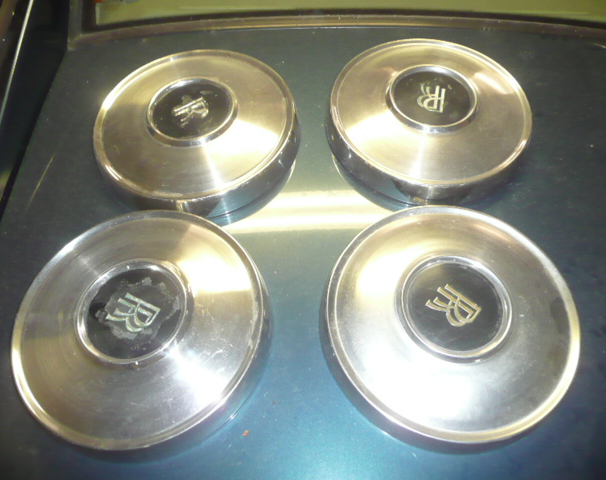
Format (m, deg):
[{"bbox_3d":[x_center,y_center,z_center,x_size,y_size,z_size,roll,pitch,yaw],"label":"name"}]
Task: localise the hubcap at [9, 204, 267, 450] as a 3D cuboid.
[{"bbox_3d":[-0.164,0.081,0.527,0.263,0.054,0.263,0,60,3],"label":"hubcap"}]

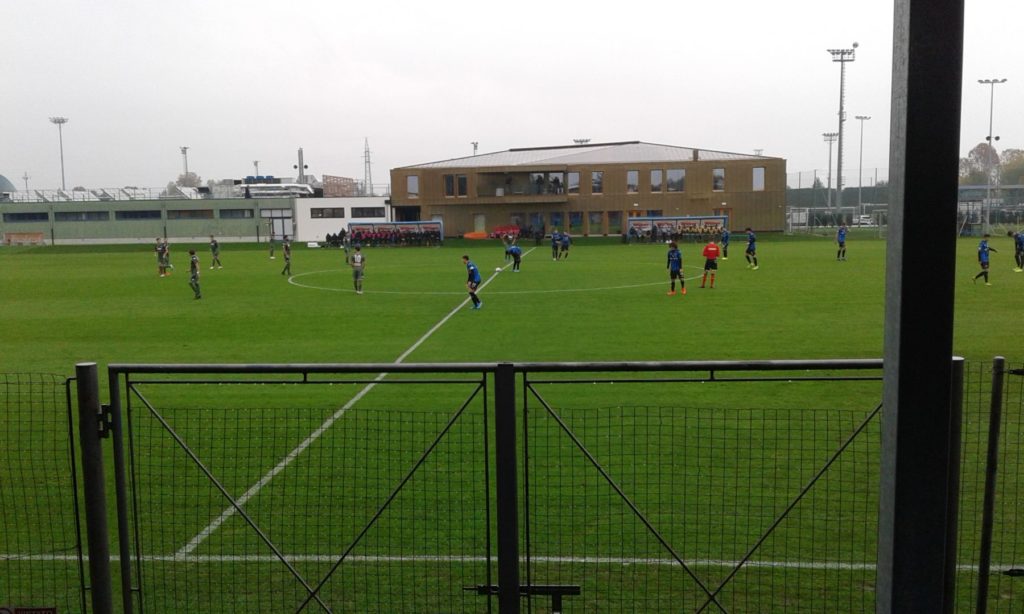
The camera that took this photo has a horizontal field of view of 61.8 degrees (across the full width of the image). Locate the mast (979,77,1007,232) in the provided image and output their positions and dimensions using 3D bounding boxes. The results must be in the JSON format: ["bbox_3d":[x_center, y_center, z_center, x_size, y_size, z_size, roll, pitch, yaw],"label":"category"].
[{"bbox_3d":[43.582,-13.675,78.064,2.600,13.940,0.700,-1,6,3],"label":"mast"}]

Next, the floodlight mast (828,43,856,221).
[{"bbox_3d":[52.954,-27.709,137.908,4.500,28.290,1.700,-1,6,-3],"label":"floodlight mast"}]

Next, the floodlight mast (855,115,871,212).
[{"bbox_3d":[44.834,-17.308,109.860,2.600,14.060,0.700,-5,8,-35],"label":"floodlight mast"}]

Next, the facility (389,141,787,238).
[{"bbox_3d":[8.067,-13.194,95.114,37.350,9.760,28.000,-1,6,5],"label":"facility"}]

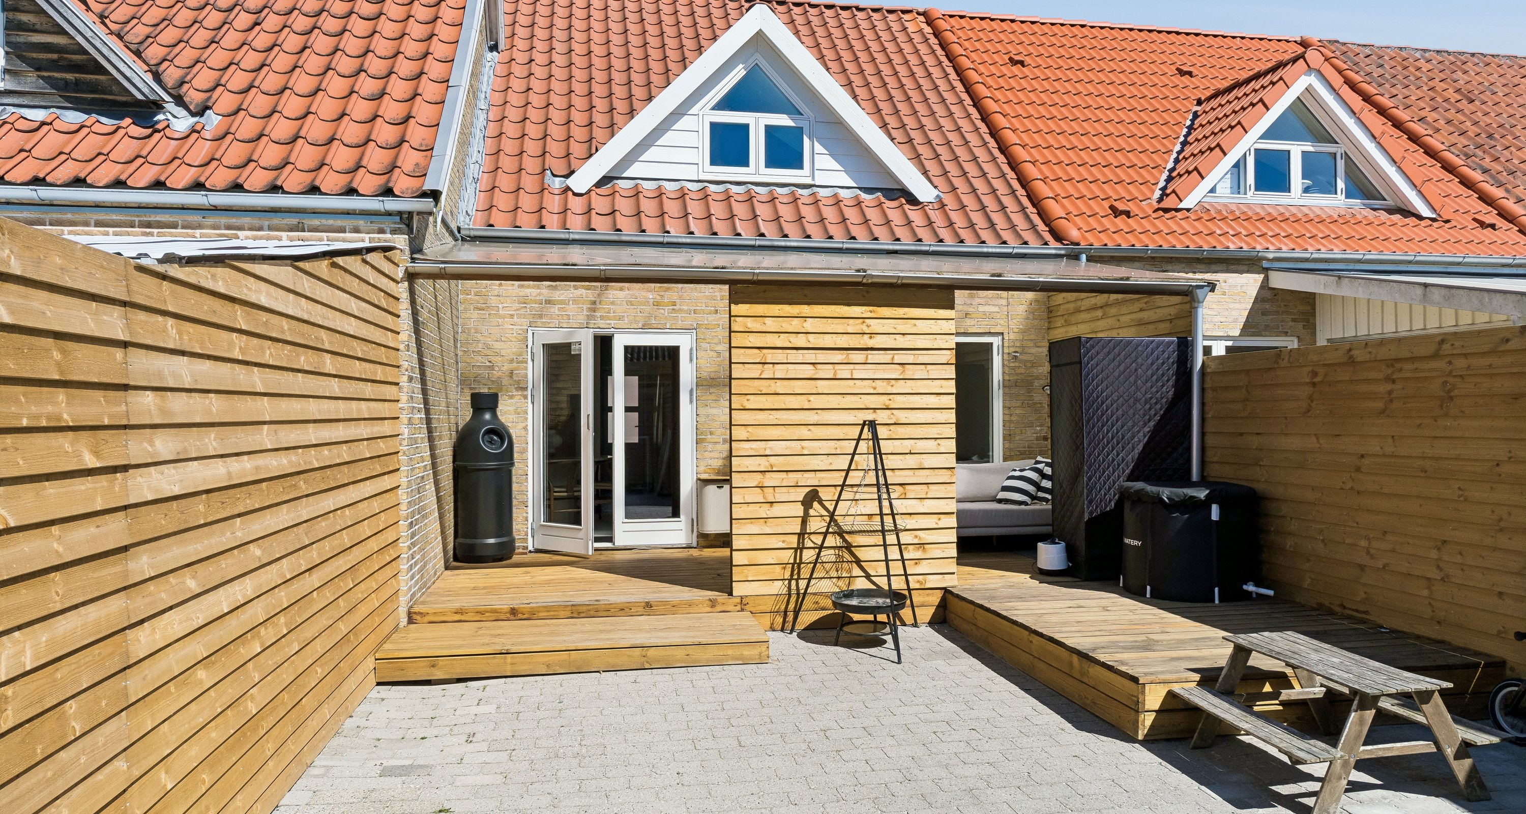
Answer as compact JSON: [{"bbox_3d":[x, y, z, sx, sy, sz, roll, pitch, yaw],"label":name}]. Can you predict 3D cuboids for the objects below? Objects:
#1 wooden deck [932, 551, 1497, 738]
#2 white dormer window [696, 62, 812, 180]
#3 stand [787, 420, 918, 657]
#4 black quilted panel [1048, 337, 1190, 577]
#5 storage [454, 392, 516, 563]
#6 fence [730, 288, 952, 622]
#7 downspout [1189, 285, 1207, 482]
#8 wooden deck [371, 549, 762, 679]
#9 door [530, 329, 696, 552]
[{"bbox_3d":[2.300,1.424,7.156,2.010,0.281,4.560,0,0,-11],"label":"wooden deck"},{"bbox_3d":[-0.070,-2.724,9.680,1.090,1.150,0.100,0,0,-11],"label":"white dormer window"},{"bbox_3d":[0.709,0.808,6.564,0.900,1.447,0.900,0,0,-11],"label":"stand"},{"bbox_3d":[2.769,0.384,7.964,0.890,1.810,0.700,0,0,-7],"label":"black quilted panel"},{"bbox_3d":[-2.372,0.593,8.669,0.510,1.410,0.510,0,0,-31],"label":"storage"},{"bbox_3d":[0.573,0.266,7.089,1.628,2.175,0.100,0,0,-11],"label":"fence"},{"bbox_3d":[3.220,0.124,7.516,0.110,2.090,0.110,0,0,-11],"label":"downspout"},{"bbox_3d":[-1.390,1.425,7.505,2.270,0.266,3.230,0,0,-11],"label":"wooden deck"},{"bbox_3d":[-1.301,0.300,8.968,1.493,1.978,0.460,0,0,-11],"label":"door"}]

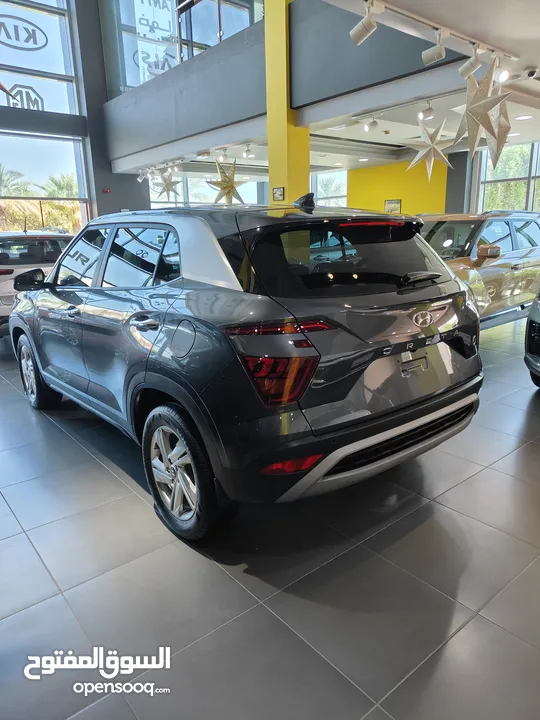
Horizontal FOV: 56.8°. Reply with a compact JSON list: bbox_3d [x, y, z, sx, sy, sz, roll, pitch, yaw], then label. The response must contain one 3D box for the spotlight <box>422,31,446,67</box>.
[{"bbox_3d":[0.962,-1.819,2.920,0.096,0.180,0.170,-11,17,-34],"label":"spotlight"}]

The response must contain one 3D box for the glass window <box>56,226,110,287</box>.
[{"bbox_3d":[-1.290,-0.693,3.426,0.050,0.410,0.790,14,1,-41],"label":"glass window"}]

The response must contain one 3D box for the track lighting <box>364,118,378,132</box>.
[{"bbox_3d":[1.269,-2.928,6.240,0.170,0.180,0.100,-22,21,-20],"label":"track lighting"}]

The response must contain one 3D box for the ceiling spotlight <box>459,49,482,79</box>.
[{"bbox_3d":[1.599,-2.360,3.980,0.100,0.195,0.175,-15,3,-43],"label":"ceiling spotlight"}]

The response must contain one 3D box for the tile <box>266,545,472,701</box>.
[{"bbox_3d":[0.390,1.002,2.007,0.604,0.010,0.604,-13,18,-38],"label":"tile"}]

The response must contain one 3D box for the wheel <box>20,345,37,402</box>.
[{"bbox_3d":[-2.074,0.098,4.440,0.160,0.465,0.465,-13,18,-38],"label":"wheel"}]

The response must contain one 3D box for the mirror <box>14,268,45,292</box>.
[{"bbox_3d":[-1.759,-0.589,3.671,0.220,0.155,0.130,-13,18,-38],"label":"mirror"}]

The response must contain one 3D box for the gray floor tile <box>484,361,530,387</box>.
[{"bbox_3d":[2.424,0.164,5.080,0.600,0.010,0.600,-13,18,-37],"label":"gray floor tile"}]

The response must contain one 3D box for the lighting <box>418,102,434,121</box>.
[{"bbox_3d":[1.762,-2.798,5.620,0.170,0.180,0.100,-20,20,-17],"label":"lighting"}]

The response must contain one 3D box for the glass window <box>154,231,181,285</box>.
[{"bbox_3d":[-0.444,-0.468,2.317,0.050,0.275,0.290,12,2,-41],"label":"glass window"}]

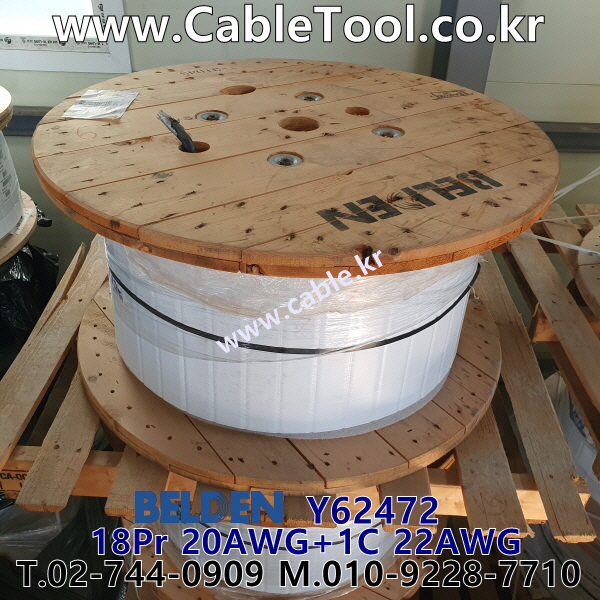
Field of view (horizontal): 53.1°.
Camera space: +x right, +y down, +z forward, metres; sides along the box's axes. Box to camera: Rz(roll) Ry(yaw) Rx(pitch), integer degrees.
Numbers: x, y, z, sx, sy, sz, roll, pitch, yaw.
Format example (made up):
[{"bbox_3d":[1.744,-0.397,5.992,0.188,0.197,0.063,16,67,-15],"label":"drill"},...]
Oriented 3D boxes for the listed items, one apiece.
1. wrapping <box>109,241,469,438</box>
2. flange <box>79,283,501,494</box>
[{"bbox_3d":[-0.011,-0.137,1.233,0.735,0.390,0.735,3,36,0],"label":"wrapping"},{"bbox_3d":[-0.020,0.043,1.363,0.918,0.039,0.918,3,36,0],"label":"flange"}]

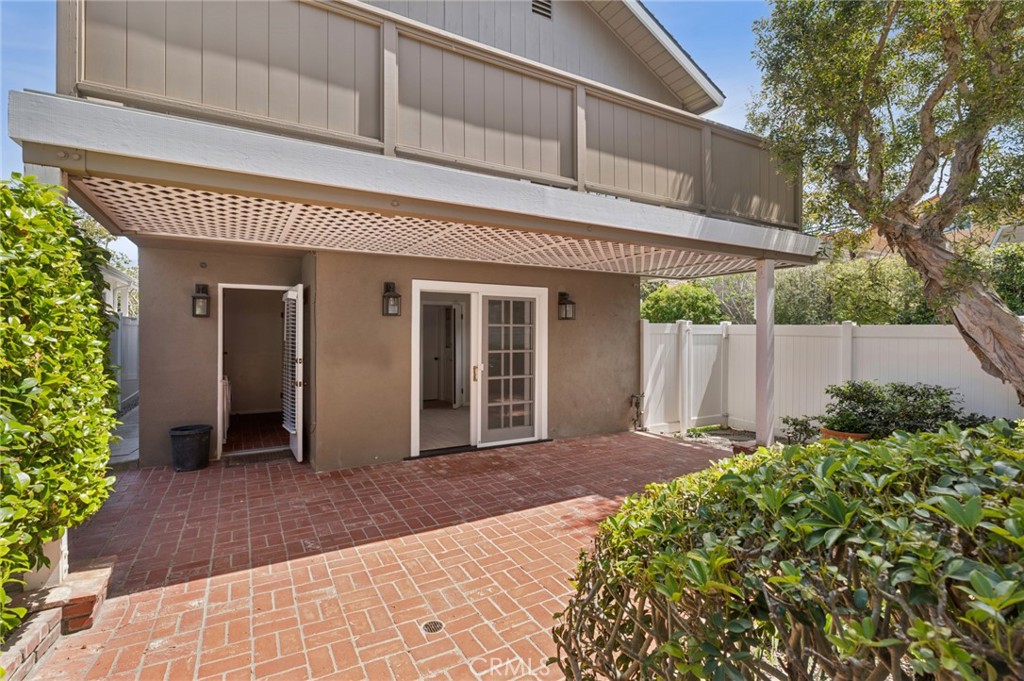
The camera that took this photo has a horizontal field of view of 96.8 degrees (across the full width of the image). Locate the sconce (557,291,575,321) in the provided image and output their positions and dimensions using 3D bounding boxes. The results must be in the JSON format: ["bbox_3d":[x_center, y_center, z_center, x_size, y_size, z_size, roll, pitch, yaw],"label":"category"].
[{"bbox_3d":[0.761,-0.483,6.362,0.175,0.405,0.205,0,0,-27],"label":"sconce"}]

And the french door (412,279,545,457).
[{"bbox_3d":[-0.370,0.335,5.930,1.930,2.130,0.120,0,0,-27],"label":"french door"}]

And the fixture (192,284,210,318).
[{"bbox_3d":[-3.648,-0.465,5.337,0.175,0.405,0.205,0,0,-27],"label":"fixture"}]

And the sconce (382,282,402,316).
[{"bbox_3d":[-1.386,-0.481,5.249,0.175,0.405,0.205,0,0,-27],"label":"sconce"}]

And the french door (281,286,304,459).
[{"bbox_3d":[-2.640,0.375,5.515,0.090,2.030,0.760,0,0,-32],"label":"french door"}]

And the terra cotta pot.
[{"bbox_3d":[3.860,1.225,5.200,0.550,0.420,0.550,0,0,0],"label":"terra cotta pot"}]

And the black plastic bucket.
[{"bbox_3d":[-3.600,1.210,5.110,0.405,0.450,0.405,0,0,-27],"label":"black plastic bucket"}]

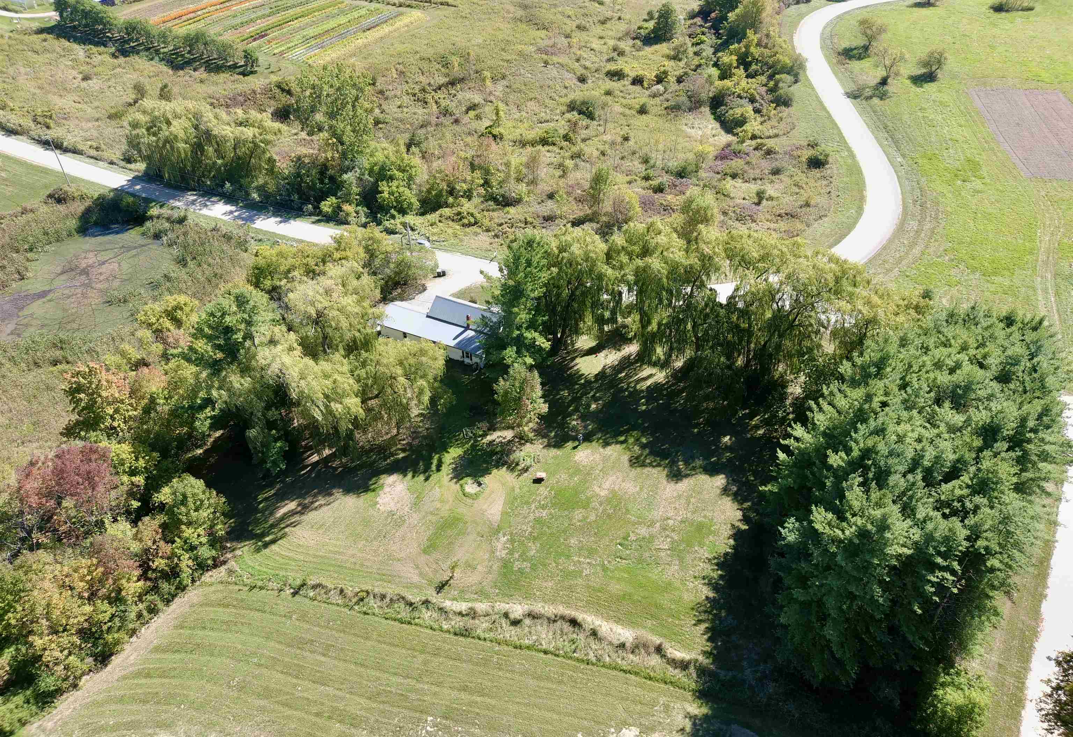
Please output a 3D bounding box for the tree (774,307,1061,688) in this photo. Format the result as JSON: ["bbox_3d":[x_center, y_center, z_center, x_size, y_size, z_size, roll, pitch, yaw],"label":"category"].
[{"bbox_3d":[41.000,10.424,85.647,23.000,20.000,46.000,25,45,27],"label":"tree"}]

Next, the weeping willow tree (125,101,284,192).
[{"bbox_3d":[-65.900,-44.559,159.504,31.000,12.500,15.000,12,40,14],"label":"weeping willow tree"}]

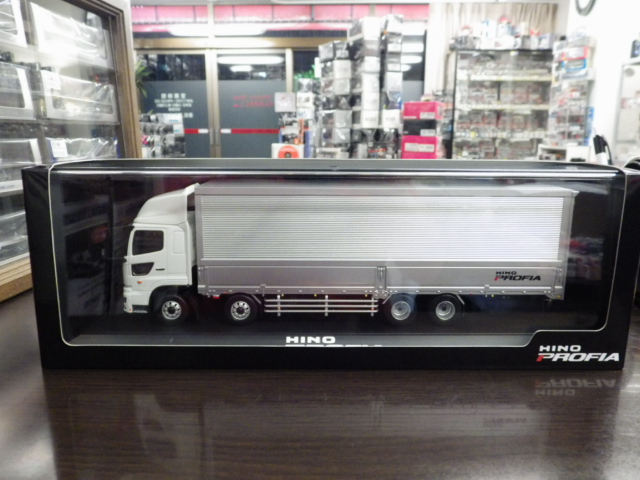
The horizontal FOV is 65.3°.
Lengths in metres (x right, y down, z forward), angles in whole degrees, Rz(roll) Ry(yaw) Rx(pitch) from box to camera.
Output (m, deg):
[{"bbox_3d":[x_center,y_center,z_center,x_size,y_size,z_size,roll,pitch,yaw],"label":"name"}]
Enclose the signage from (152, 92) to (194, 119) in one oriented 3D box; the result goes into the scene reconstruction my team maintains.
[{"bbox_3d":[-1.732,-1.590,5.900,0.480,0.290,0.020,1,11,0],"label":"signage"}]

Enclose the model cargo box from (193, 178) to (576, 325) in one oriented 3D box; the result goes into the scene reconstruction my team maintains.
[{"bbox_3d":[0.039,0.006,0.339,0.231,0.086,0.059,0,11,-2],"label":"model cargo box"}]

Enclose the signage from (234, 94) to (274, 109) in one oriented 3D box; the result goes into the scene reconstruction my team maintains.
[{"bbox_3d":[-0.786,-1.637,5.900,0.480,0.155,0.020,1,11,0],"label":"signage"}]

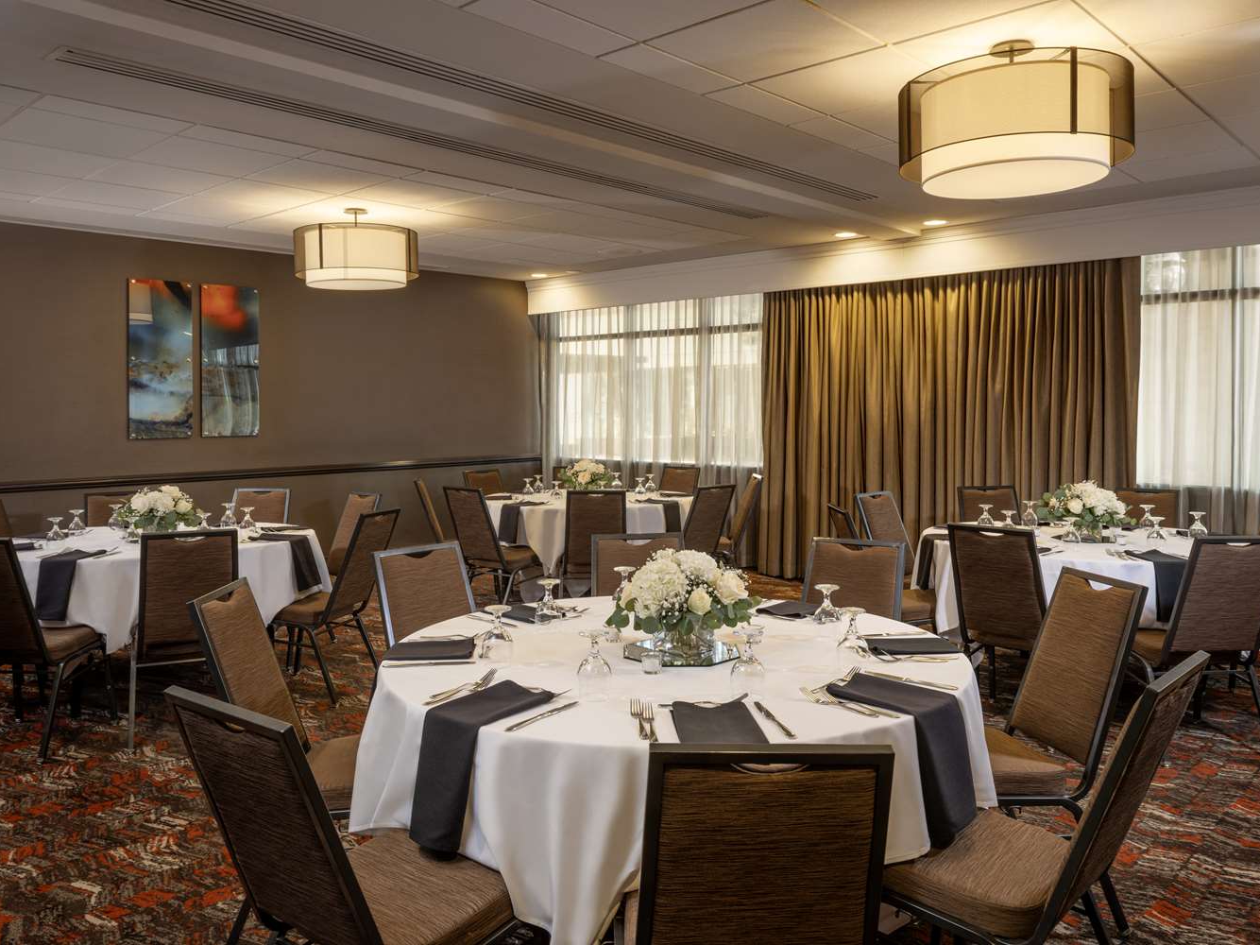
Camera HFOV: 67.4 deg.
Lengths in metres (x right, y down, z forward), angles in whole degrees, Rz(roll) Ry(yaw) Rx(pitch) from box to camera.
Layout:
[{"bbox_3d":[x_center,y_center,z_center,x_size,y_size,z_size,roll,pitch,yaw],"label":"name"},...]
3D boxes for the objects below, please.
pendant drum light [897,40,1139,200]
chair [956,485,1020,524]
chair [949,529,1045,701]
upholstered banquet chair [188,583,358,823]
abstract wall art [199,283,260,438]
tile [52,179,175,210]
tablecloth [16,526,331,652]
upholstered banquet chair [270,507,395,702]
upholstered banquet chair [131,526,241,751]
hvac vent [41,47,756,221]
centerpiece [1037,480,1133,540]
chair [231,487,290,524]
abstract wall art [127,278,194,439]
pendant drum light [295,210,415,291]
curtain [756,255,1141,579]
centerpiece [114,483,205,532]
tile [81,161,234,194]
[{"bbox_3d":[1.333,-1.238,3.284,0.770,0.450,0.770,0,4,0],"label":"pendant drum light"},{"bbox_3d":[2.249,0.567,5.706,0.462,0.909,0.604,0,4,2],"label":"chair"},{"bbox_3d":[1.747,0.691,4.274,0.450,0.930,0.620,3,5,42],"label":"chair"},{"bbox_3d":[-0.922,0.806,2.756,0.560,0.925,0.460,0,4,4],"label":"upholstered banquet chair"},{"bbox_3d":[-2.976,-0.827,7.045,0.030,1.116,0.429,4,6,44],"label":"abstract wall art"},{"bbox_3d":[-3.034,-1.650,5.611,0.610,0.020,0.610,4,6,44],"label":"tile"},{"bbox_3d":[-2.494,0.550,5.049,1.680,0.460,1.680,0,4,0],"label":"tablecloth"},{"bbox_3d":[-1.510,0.639,4.712,0.604,0.909,0.462,1,4,14],"label":"upholstered banquet chair"},{"bbox_3d":[-1.968,0.672,4.169,0.450,0.900,0.610,-2,5,-31],"label":"upholstered banquet chair"},{"bbox_3d":[-0.592,-1.586,4.756,0.160,0.040,4.068,4,6,45],"label":"hvac vent"},{"bbox_3d":[2.300,0.191,4.780,0.450,0.300,0.430,2,5,26],"label":"centerpiece"},{"bbox_3d":[-2.361,0.592,5.681,0.450,0.930,0.620,0,4,6],"label":"chair"},{"bbox_3d":[-3.318,-0.794,6.689,0.030,1.112,0.432,4,6,44],"label":"abstract wall art"},{"bbox_3d":[-1.742,-1.436,6.017,0.770,0.470,0.770,0,4,0],"label":"pendant drum light"},{"bbox_3d":[2.154,-0.245,6.860,2.753,2.350,0.140,3,5,40],"label":"curtain"},{"bbox_3d":[-2.490,0.202,5.010,0.420,0.280,0.420,0,4,0],"label":"centerpiece"},{"bbox_3d":[-2.574,-1.615,5.167,0.610,0.020,0.605,4,6,43],"label":"tile"}]

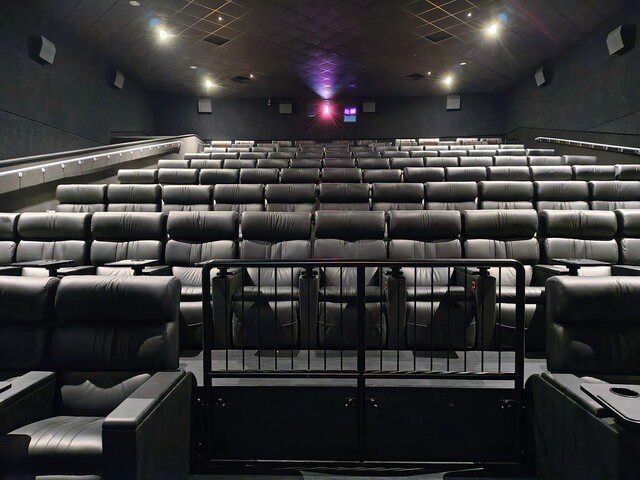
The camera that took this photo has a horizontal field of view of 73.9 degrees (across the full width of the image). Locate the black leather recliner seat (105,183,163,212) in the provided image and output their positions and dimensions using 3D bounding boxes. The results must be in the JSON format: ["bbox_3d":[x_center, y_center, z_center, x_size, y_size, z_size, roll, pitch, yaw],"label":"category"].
[{"bbox_3d":[-2.763,-0.211,6.017,0.770,1.170,0.960,0,4,2],"label":"black leather recliner seat"}]

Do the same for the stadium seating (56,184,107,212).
[{"bbox_3d":[-3.554,-0.206,6.040,0.770,1.170,0.960,0,4,2],"label":"stadium seating"}]

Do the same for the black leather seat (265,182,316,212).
[{"bbox_3d":[-0.416,-0.209,5.953,0.770,1.170,0.960,0,4,2],"label":"black leather seat"}]

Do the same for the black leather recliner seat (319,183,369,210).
[{"bbox_3d":[0.345,-0.210,5.932,0.770,1.170,0.960,0,4,2],"label":"black leather recliner seat"}]

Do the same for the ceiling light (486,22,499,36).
[{"bbox_3d":[4.348,-5.306,10.717,0.220,0.250,0.220,0,4,2],"label":"ceiling light"}]

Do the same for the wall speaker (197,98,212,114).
[{"bbox_3d":[-4.595,-5.335,16.991,0.520,0.540,0.370,0,4,2],"label":"wall speaker"}]

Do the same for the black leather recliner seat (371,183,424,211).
[{"bbox_3d":[1.131,-0.212,5.910,0.770,1.170,0.960,0,4,2],"label":"black leather recliner seat"}]

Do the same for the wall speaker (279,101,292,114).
[{"bbox_3d":[-1.352,-5.268,16.906,0.520,0.540,0.370,0,4,2],"label":"wall speaker"}]

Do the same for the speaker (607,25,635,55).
[{"bbox_3d":[7.540,-5.010,10.652,0.370,0.540,0.520,0,4,2],"label":"speaker"}]

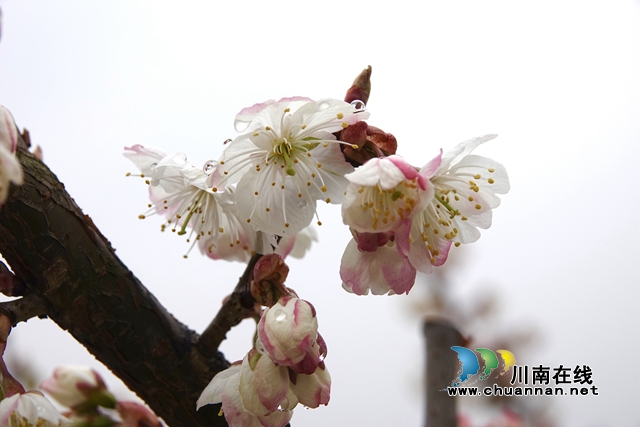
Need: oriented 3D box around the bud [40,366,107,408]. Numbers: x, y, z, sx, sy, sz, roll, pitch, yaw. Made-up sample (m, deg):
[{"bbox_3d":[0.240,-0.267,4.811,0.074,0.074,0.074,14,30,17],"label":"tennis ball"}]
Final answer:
[{"bbox_3d":[-0.061,0.043,0.355,0.017,0.010,0.010,21,0,-12],"label":"bud"}]

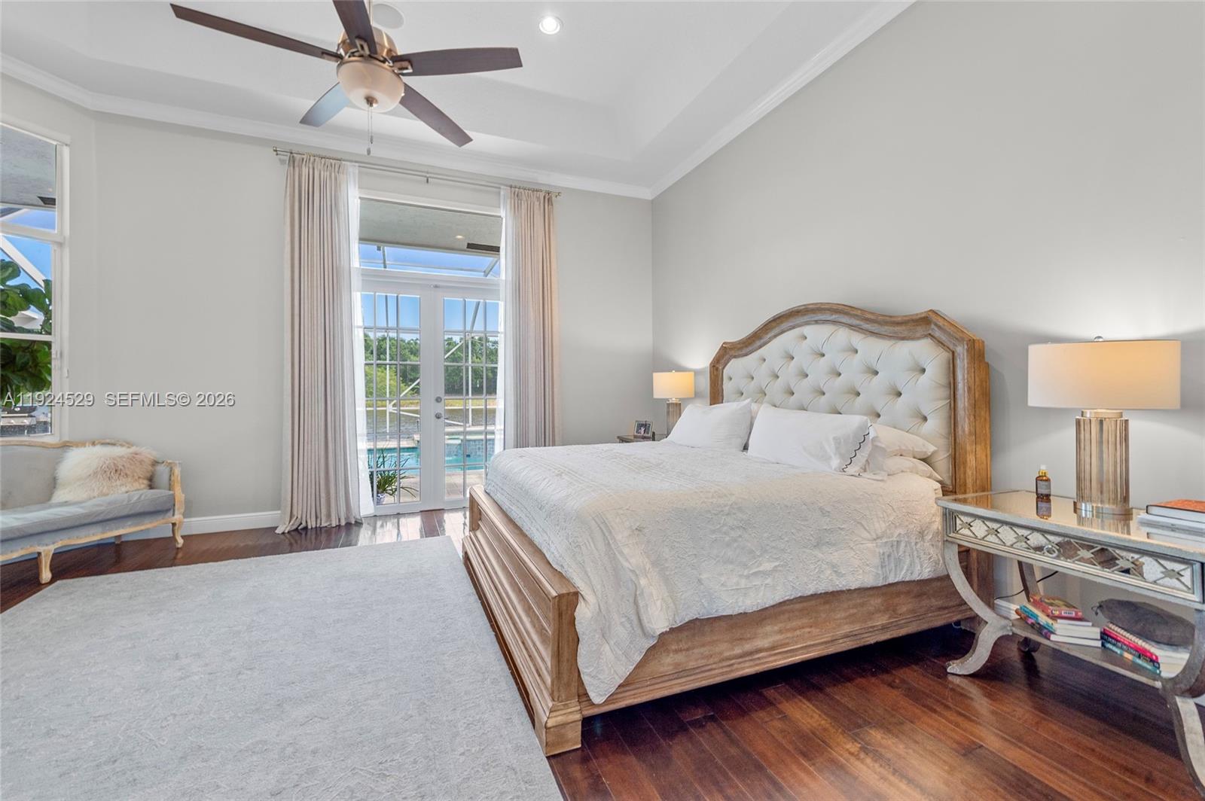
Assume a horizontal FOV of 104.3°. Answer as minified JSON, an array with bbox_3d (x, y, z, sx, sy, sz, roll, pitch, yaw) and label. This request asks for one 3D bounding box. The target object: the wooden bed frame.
[{"bbox_3d":[0.439,0.240,2.861,2.196,1.812,2.140,0,0,-22],"label":"wooden bed frame"}]

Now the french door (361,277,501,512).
[{"bbox_3d":[-1.795,-0.055,4.979,1.581,2.442,0.090,0,0,-21],"label":"french door"}]

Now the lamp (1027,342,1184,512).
[{"bbox_3d":[1.853,0.093,1.750,0.385,0.658,0.385,0,0,-22],"label":"lamp"}]

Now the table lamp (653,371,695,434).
[{"bbox_3d":[0.681,0.047,4.450,0.385,0.658,0.385,0,0,0],"label":"table lamp"}]

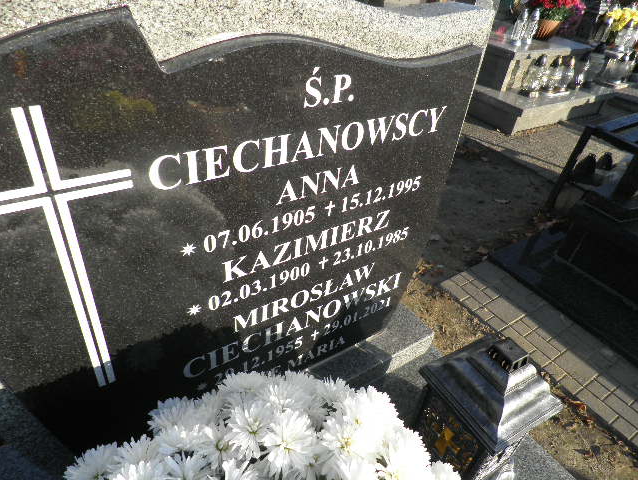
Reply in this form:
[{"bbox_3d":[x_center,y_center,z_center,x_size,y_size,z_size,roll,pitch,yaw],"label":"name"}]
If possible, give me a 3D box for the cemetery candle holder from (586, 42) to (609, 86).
[{"bbox_3d":[2.632,-1.644,4.196,0.135,0.345,0.135,-18,43,-29],"label":"cemetery candle holder"}]

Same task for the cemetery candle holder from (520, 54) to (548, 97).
[{"bbox_3d":[1.837,-1.374,3.725,0.125,0.325,0.125,-18,43,-29],"label":"cemetery candle holder"}]

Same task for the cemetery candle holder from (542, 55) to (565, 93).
[{"bbox_3d":[2.054,-1.436,3.854,0.125,0.310,0.125,-18,43,-29],"label":"cemetery candle holder"}]

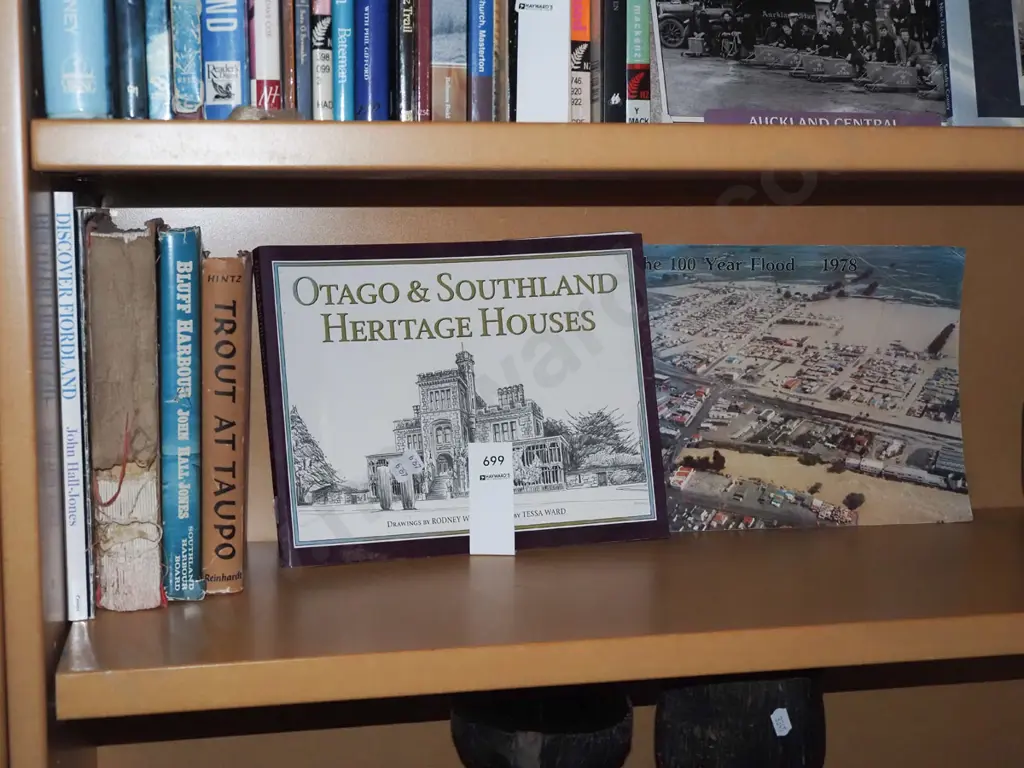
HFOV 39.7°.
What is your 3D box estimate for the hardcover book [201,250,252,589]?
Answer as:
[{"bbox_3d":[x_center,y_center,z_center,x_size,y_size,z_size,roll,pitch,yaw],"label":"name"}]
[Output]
[{"bbox_3d":[-0.205,0.020,1.019,0.029,0.228,0.146,0,7,-11],"label":"hardcover book"}]

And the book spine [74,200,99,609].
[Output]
[{"bbox_3d":[-0.283,0.009,0.981,0.006,0.259,0.190,-1,7,-11],"label":"book spine"}]

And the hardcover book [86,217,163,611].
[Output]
[{"bbox_3d":[-0.262,0.013,0.992,0.042,0.250,0.172,-1,7,-11],"label":"hardcover book"}]

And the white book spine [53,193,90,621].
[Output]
[{"bbox_3d":[-0.292,0.005,0.978,0.012,0.269,0.195,-1,7,-11],"label":"white book spine"}]

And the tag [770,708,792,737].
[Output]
[{"bbox_3d":[0.189,0.238,0.997,0.013,0.021,0.001,-23,12,-17],"label":"tag"}]

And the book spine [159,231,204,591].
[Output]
[{"bbox_3d":[-0.231,0.012,1.010,0.025,0.245,0.163,0,7,-11],"label":"book spine"}]

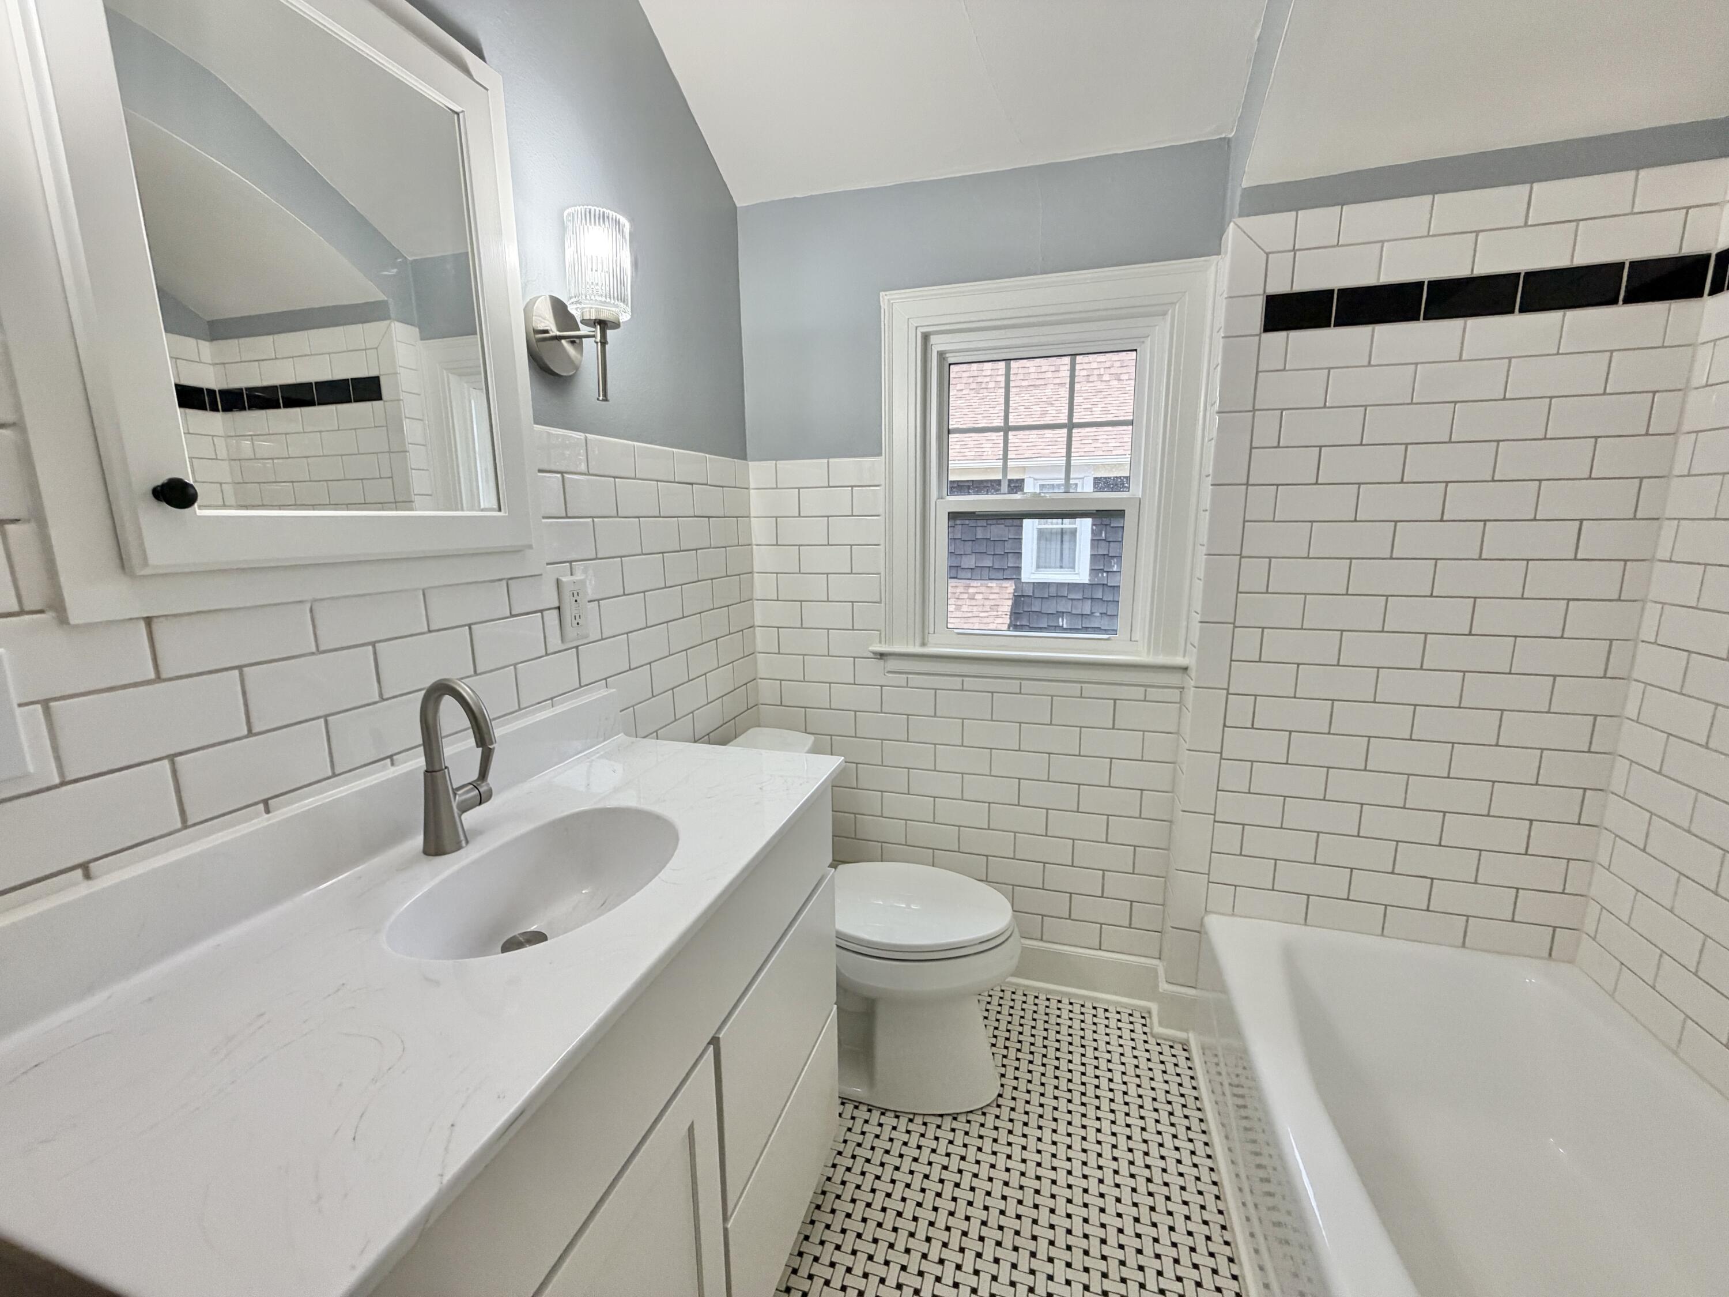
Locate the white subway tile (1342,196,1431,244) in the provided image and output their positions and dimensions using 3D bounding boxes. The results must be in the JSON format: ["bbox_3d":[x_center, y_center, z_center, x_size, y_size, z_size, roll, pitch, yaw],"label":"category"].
[{"bbox_3d":[1.039,-0.851,1.396,0.153,0.070,0.009,2,11,16],"label":"white subway tile"}]

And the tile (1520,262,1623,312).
[{"bbox_3d":[1.338,-0.682,1.328,0.152,0.075,0.008,2,11,17],"label":"tile"}]

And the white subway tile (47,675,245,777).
[{"bbox_3d":[-0.705,0.071,0.698,0.008,0.075,0.152,2,11,16],"label":"white subway tile"}]

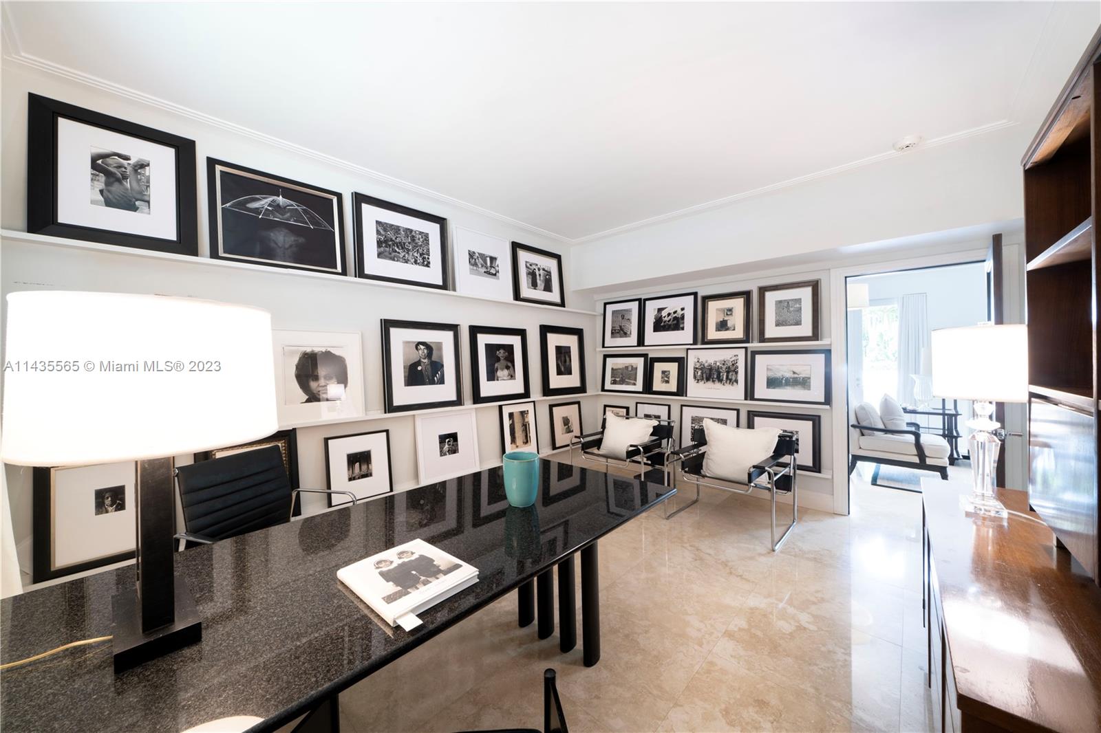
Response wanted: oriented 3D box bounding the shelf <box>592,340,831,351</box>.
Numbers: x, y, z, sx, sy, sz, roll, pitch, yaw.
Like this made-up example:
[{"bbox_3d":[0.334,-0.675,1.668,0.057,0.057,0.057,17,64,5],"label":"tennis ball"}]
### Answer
[{"bbox_3d":[1.483,-0.212,3.801,2.265,0.035,0.100,0,1,39],"label":"shelf"}]

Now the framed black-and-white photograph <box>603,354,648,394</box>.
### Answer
[{"bbox_3d":[0.877,0.086,4.313,0.593,0.456,0.030,0,-5,39],"label":"framed black-and-white photograph"}]

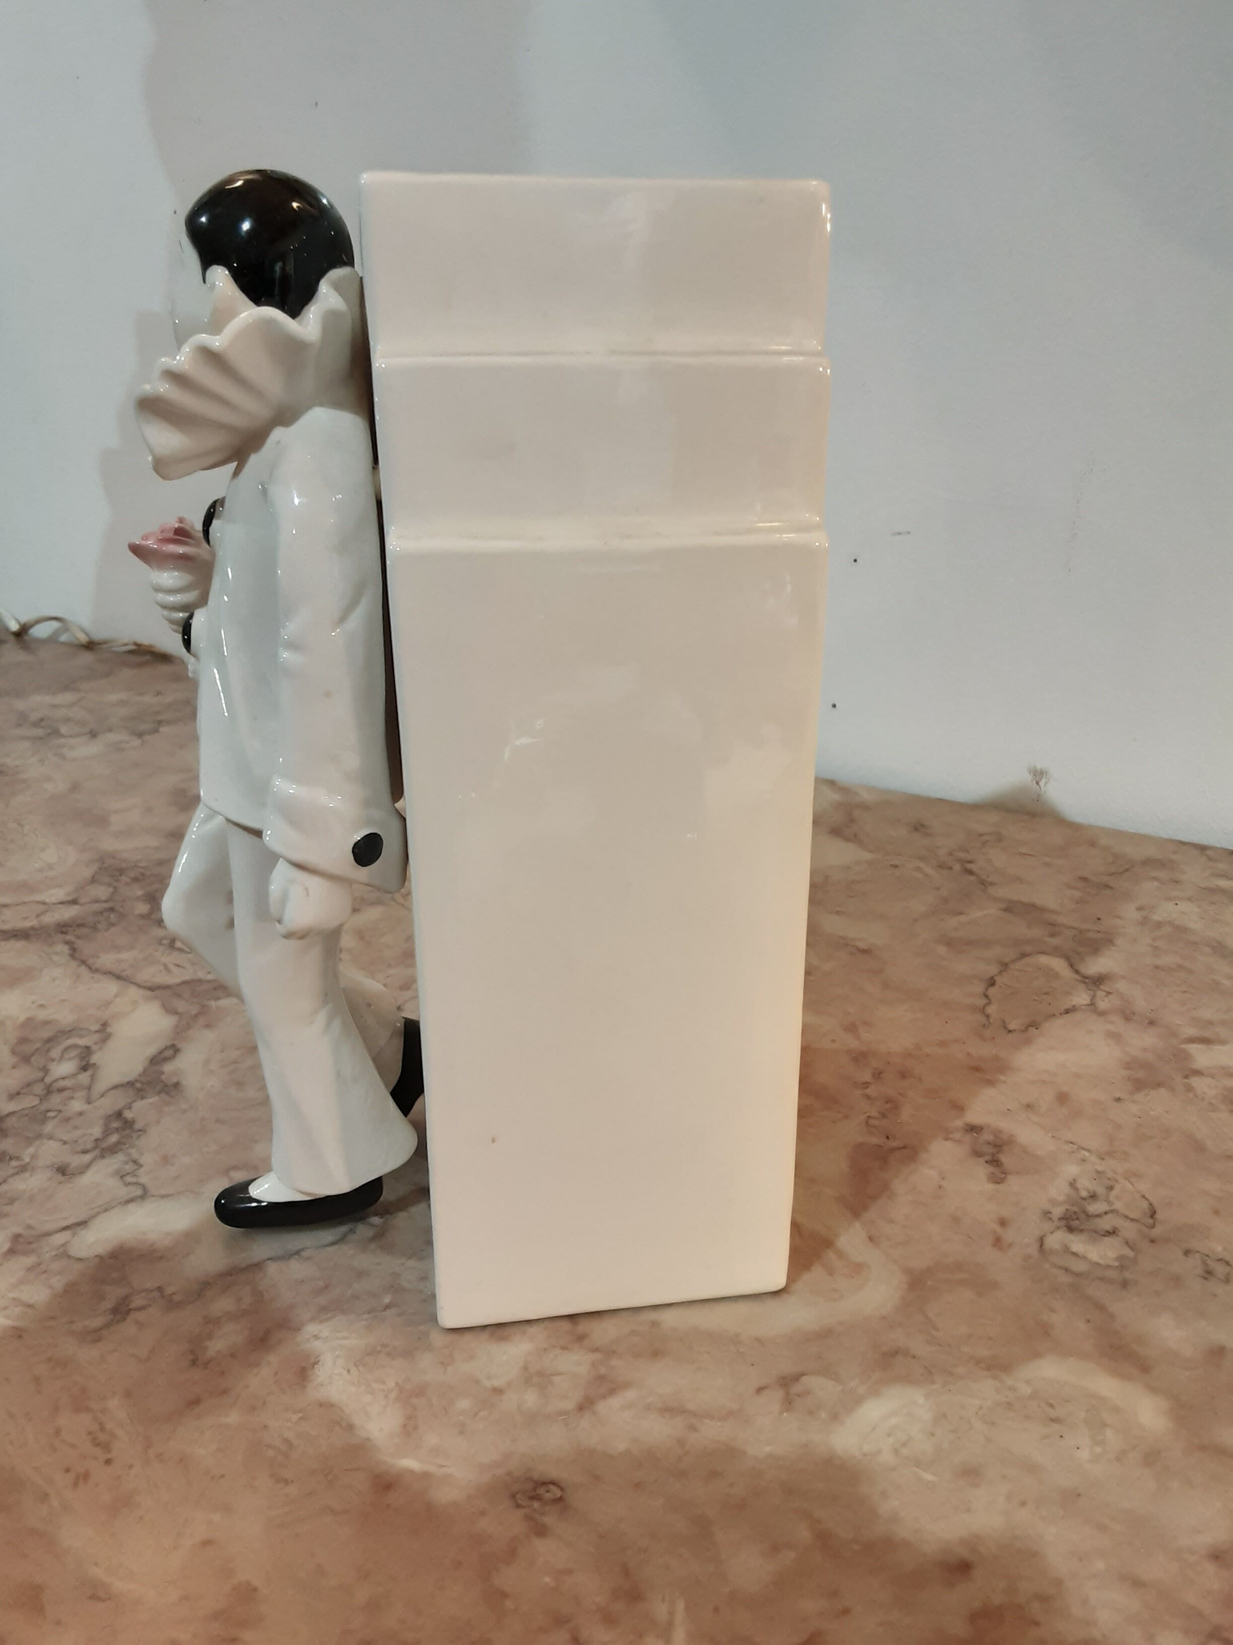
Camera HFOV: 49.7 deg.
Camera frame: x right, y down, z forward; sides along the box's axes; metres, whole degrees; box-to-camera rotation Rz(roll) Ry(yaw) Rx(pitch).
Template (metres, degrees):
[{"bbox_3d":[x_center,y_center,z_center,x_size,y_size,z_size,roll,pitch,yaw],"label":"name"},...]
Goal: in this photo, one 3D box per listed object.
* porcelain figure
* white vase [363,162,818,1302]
[{"bbox_3d":[-0.097,-0.024,0.379,0.075,0.294,0.086,-3,21,-8],"label":"porcelain figure"},{"bbox_3d":[-0.010,-0.023,0.392,0.100,0.292,0.140,-3,21,-8],"label":"white vase"}]

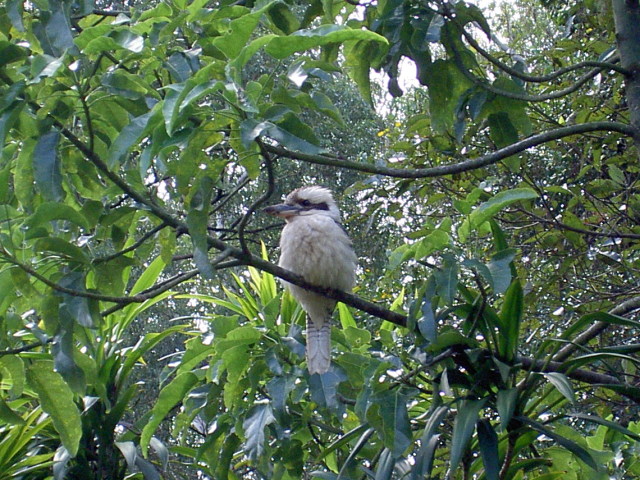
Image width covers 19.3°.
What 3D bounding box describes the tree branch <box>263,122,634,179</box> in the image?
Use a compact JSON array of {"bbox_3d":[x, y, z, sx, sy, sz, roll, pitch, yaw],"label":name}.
[{"bbox_3d":[0.242,-0.169,3.550,0.700,0.105,0.160,0,-8,0],"label":"tree branch"}]

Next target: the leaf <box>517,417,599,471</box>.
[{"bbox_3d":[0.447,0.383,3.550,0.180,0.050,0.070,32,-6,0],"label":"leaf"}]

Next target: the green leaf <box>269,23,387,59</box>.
[{"bbox_3d":[0.013,-0.357,3.400,0.220,0.064,0.080,0,-8,0],"label":"green leaf"}]

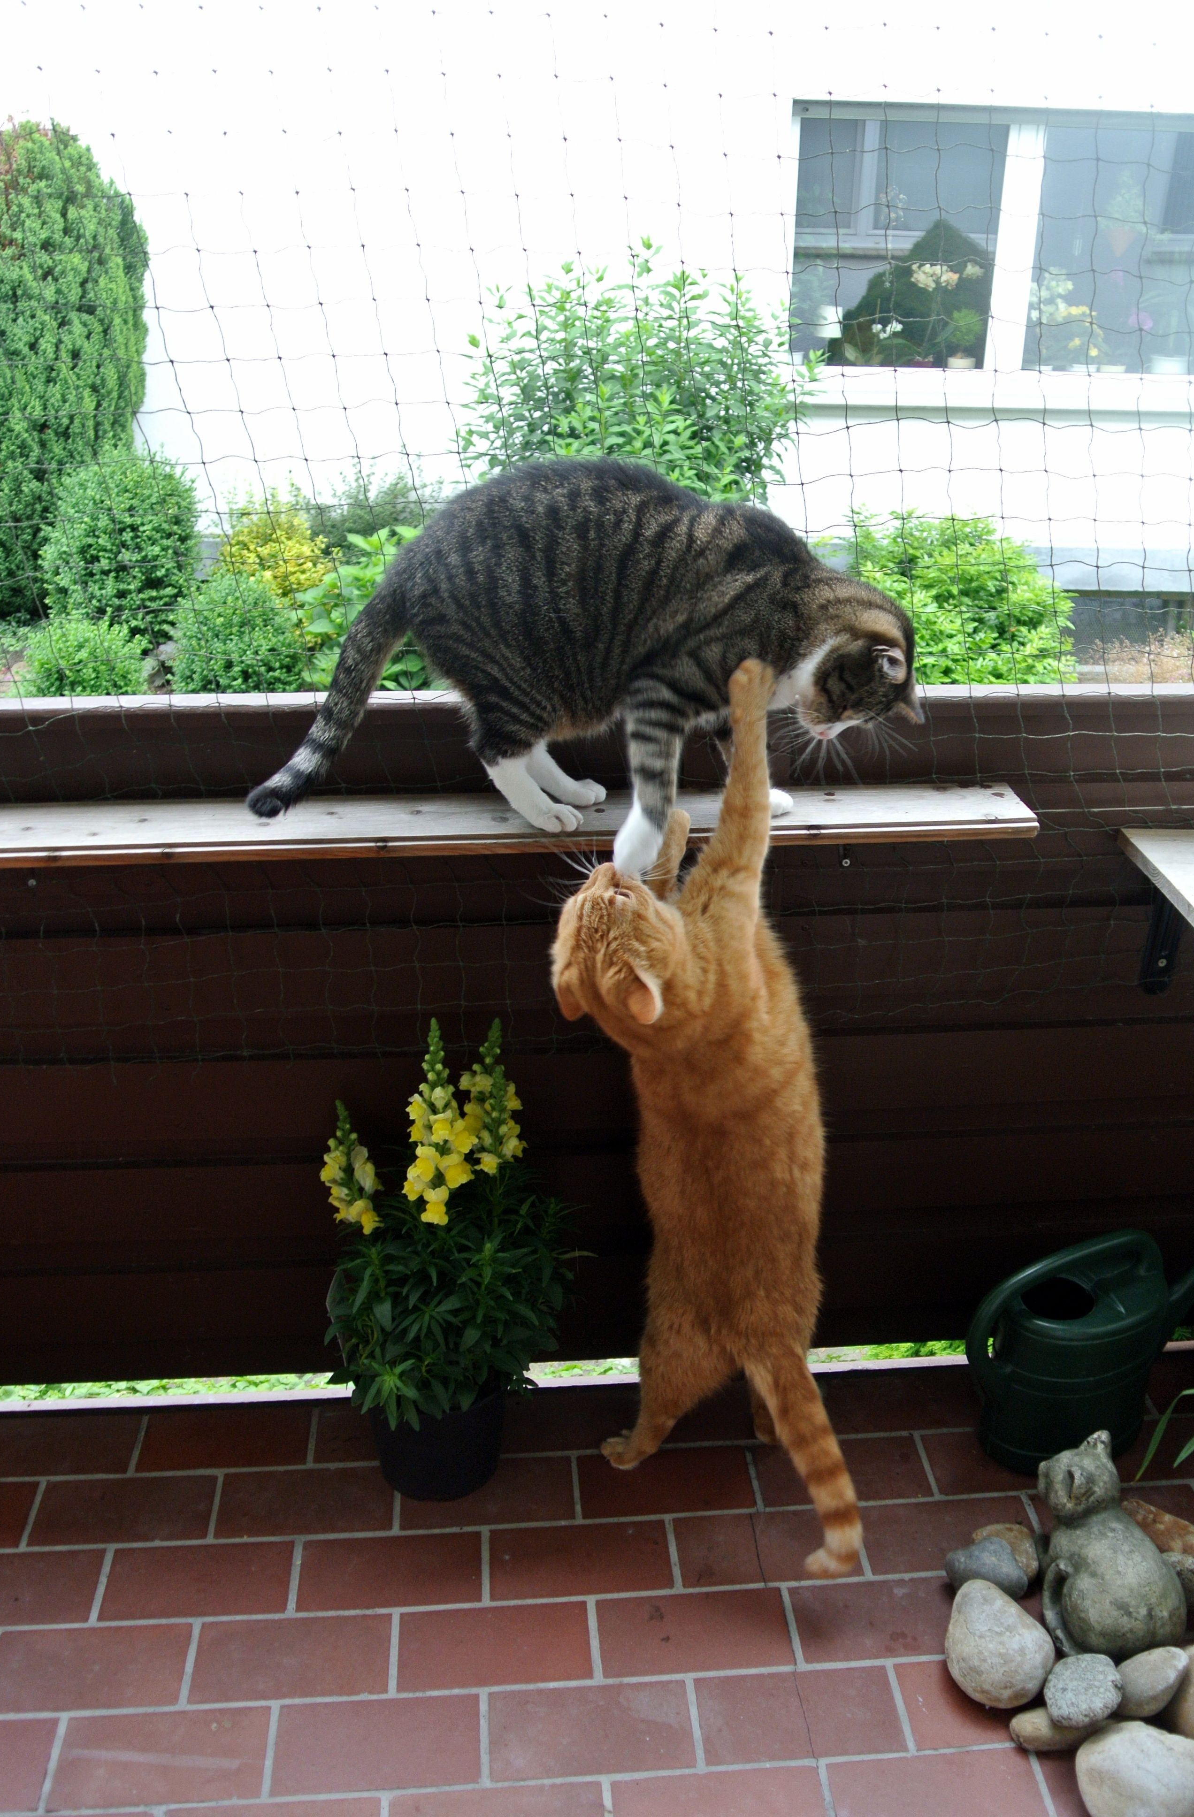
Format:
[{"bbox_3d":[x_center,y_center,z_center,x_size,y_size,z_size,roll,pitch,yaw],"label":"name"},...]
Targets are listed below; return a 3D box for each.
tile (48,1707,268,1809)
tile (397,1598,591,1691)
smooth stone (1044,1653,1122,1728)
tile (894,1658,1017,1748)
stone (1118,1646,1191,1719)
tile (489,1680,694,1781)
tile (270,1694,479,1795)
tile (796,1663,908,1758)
[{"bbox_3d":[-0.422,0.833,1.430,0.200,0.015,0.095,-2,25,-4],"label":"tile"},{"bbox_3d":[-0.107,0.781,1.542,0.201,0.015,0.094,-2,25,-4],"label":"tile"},{"bbox_3d":[0.495,0.797,1.494,0.082,0.065,0.070,-2,25,-4],"label":"smooth stone"},{"bbox_3d":[0.430,0.840,1.546,0.210,0.012,0.098,-2,25,-4],"label":"tile"},{"bbox_3d":[0.577,0.802,1.518,0.062,0.055,0.100,18,31,34],"label":"stone"},{"bbox_3d":[-0.007,0.855,1.519,0.210,0.012,0.098,-2,25,-4],"label":"tile"},{"bbox_3d":[-0.225,0.863,1.505,0.210,0.012,0.098,-2,25,-4],"label":"tile"},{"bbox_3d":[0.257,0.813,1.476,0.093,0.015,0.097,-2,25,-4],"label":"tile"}]

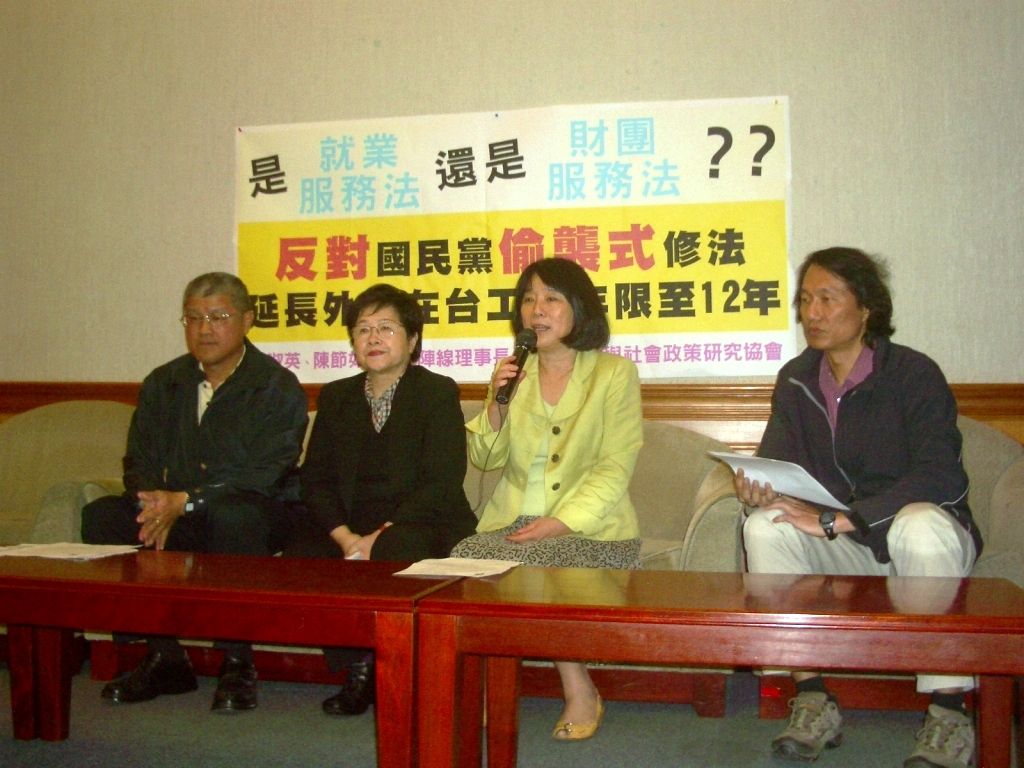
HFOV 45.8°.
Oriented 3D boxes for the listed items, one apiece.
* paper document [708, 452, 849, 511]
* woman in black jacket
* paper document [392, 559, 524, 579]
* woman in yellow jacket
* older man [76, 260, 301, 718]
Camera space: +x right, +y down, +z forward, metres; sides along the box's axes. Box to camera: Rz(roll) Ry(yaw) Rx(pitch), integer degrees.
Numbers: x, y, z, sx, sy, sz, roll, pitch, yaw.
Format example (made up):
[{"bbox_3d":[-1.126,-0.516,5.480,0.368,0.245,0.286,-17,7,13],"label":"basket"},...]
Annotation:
[{"bbox_3d":[0.622,0.226,2.820,0.290,0.050,0.210,8,-25,44],"label":"paper document"},{"bbox_3d":[-0.355,0.293,3.400,0.500,1.190,0.720,0,-2,14],"label":"woman in black jacket"},{"bbox_3d":[-0.120,0.395,2.622,0.215,0.015,0.295,0,-2,12],"label":"paper document"},{"bbox_3d":[0.101,0.273,3.270,0.500,1.230,0.700,0,-2,23],"label":"woman in yellow jacket"},{"bbox_3d":[-0.883,0.275,3.460,0.580,1.220,0.740,0,-2,14],"label":"older man"}]

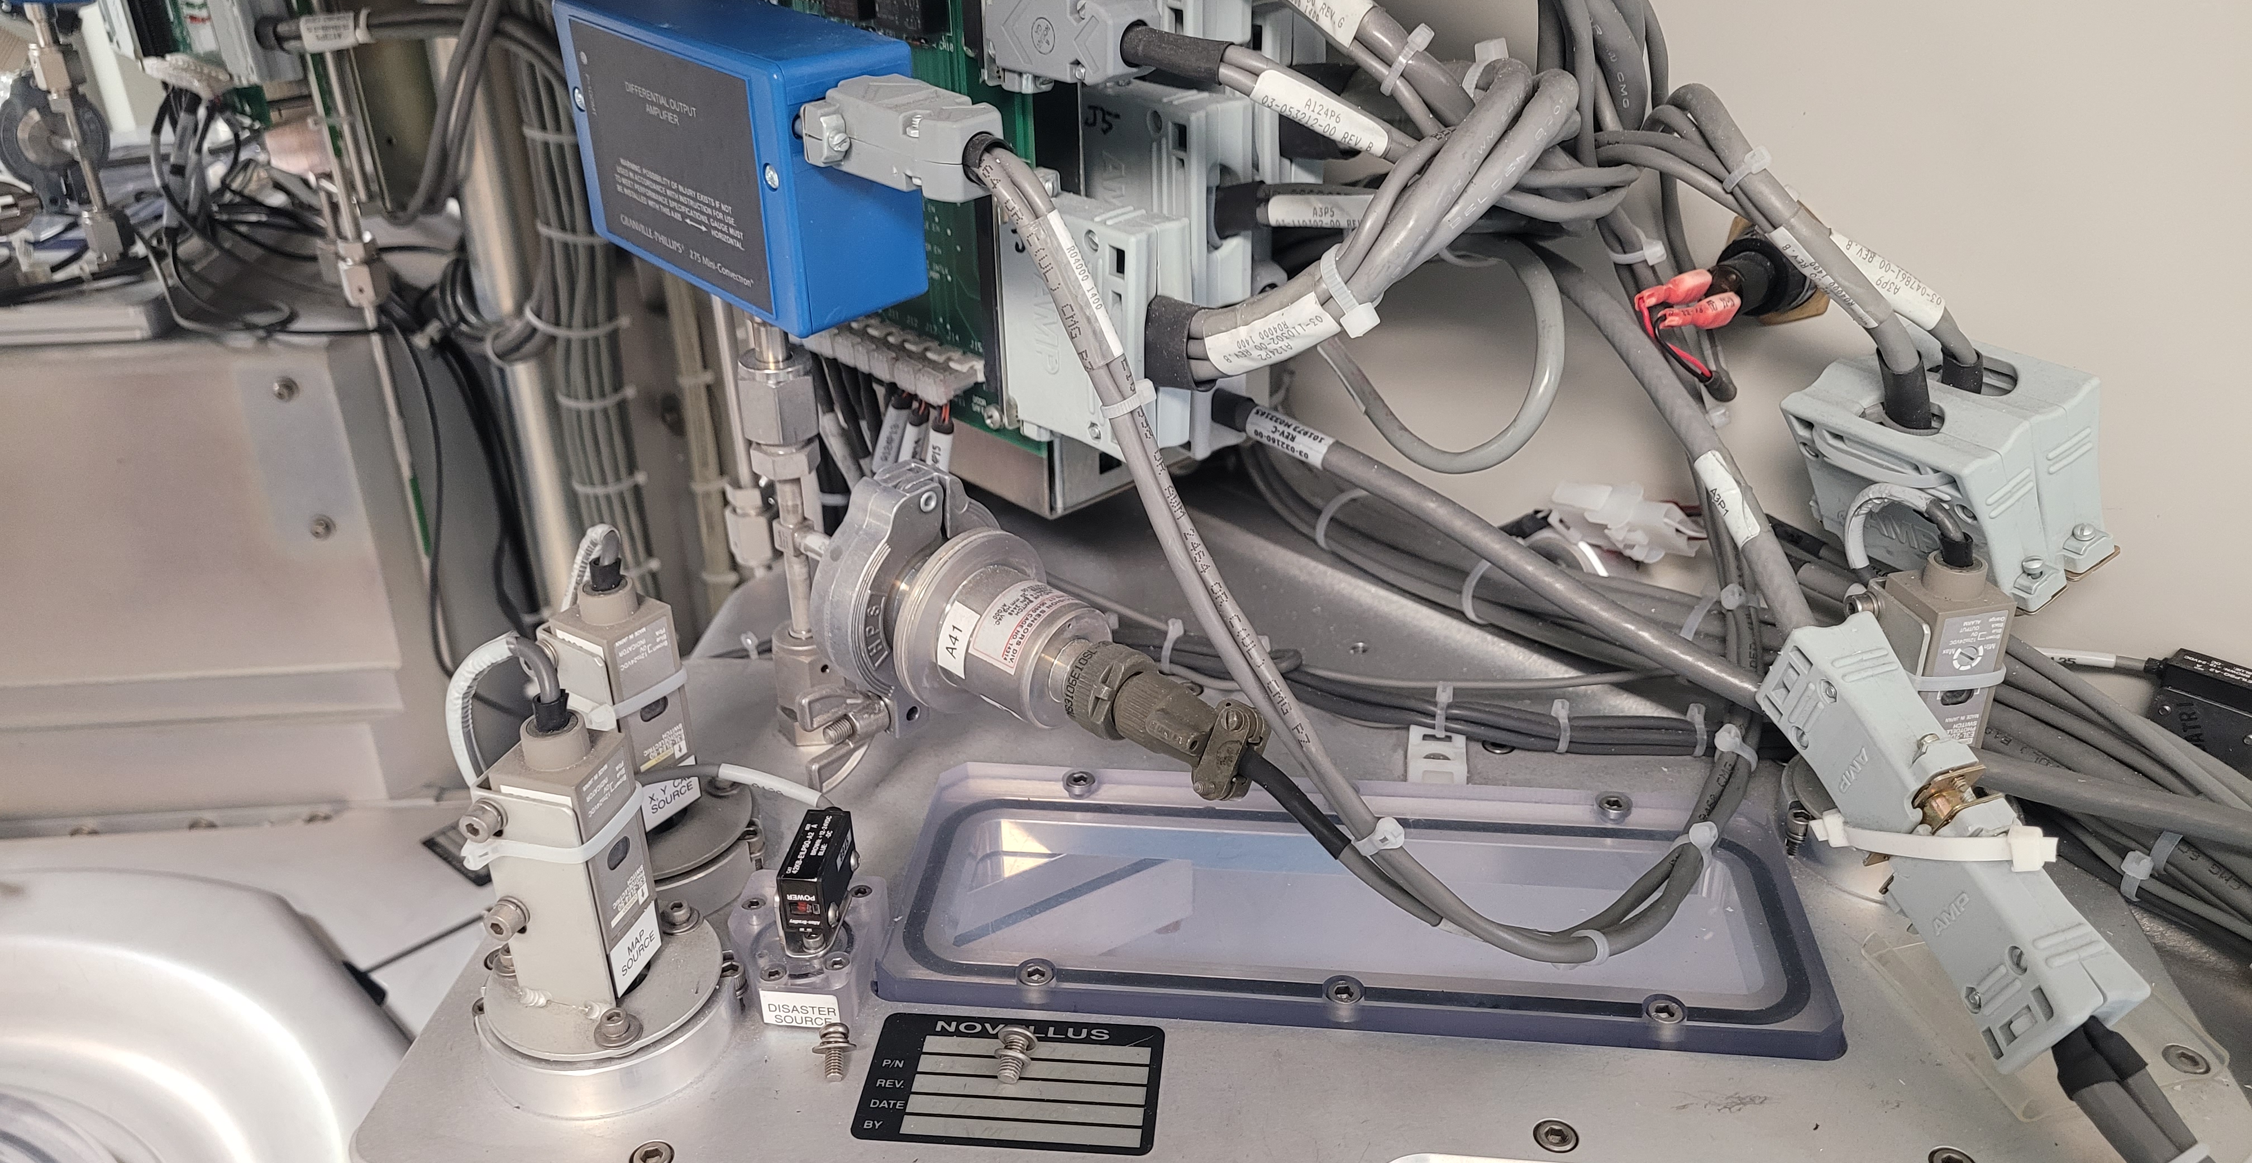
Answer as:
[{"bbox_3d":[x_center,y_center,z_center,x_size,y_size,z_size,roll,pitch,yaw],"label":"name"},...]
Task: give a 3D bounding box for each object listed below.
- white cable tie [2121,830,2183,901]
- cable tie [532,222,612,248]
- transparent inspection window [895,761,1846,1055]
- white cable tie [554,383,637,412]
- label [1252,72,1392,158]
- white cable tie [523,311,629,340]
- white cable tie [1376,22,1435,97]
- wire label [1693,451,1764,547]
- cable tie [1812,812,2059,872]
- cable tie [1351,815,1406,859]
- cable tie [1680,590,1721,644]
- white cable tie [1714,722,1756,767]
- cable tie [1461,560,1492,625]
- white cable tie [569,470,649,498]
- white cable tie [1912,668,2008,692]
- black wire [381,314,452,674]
[{"bbox_3d":[0.250,0.069,0.412,0.008,0.017,0.014,32,9,12],"label":"white cable tie"},{"bbox_3d":[-0.218,-0.139,0.672,0.036,0.005,0.030,-4,30,-3],"label":"cable tie"},{"bbox_3d":[0.055,0.077,0.417,0.216,0.008,0.083,2,31,5],"label":"transparent inspection window"},{"bbox_3d":[-0.222,-0.079,0.705,0.034,0.005,0.028,-4,30,-3],"label":"white cable tie"},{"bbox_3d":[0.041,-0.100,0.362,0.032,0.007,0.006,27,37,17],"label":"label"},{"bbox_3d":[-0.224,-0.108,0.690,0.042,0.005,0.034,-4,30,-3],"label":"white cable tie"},{"bbox_3d":[0.066,-0.123,0.398,0.006,0.017,0.011,35,20,12],"label":"white cable tie"},{"bbox_3d":[0.143,-0.020,0.402,0.007,0.009,0.024,8,49,-46],"label":"wire label"},{"bbox_3d":[0.174,0.056,0.365,0.052,0.011,0.027,6,7,21],"label":"cable tie"},{"bbox_3d":[0.065,0.066,0.438,0.016,0.007,0.013,-38,14,1],"label":"cable tie"},{"bbox_3d":[0.189,0.011,0.552,0.005,0.026,0.024,26,8,39],"label":"cable tie"},{"bbox_3d":[0.171,0.045,0.473,0.015,0.013,0.007,16,61,20],"label":"white cable tie"},{"bbox_3d":[0.122,0.004,0.575,0.005,0.026,0.024,26,6,39],"label":"cable tie"},{"bbox_3d":[-0.217,-0.043,0.710,0.034,0.006,0.027,2,31,5],"label":"white cable tie"},{"bbox_3d":[0.222,0.021,0.466,0.026,0.005,0.027,-10,31,-13],"label":"white cable tie"},{"bbox_3d":[-0.303,-0.038,0.730,0.020,0.165,0.030,2,31,5],"label":"black wire"}]

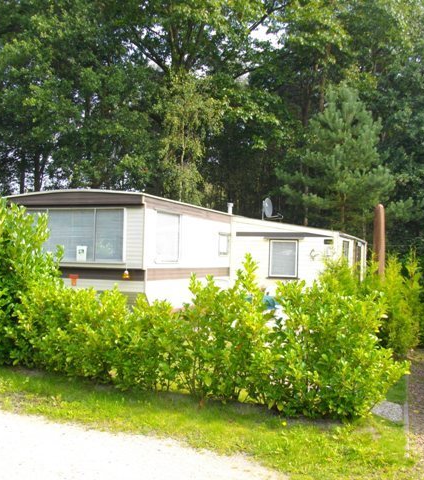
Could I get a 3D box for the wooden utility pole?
[{"bbox_3d":[3.444,0.636,12.200,0.220,2.740,0.220,-1,-2,17],"label":"wooden utility pole"}]

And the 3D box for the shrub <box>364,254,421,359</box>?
[{"bbox_3d":[3.051,1.083,10.000,0.950,1.680,0.950,-1,-2,17],"label":"shrub"}]

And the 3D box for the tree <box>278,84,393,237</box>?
[{"bbox_3d":[5.428,-2.155,26.000,5.000,9.360,4.800,-1,-2,17],"label":"tree"}]

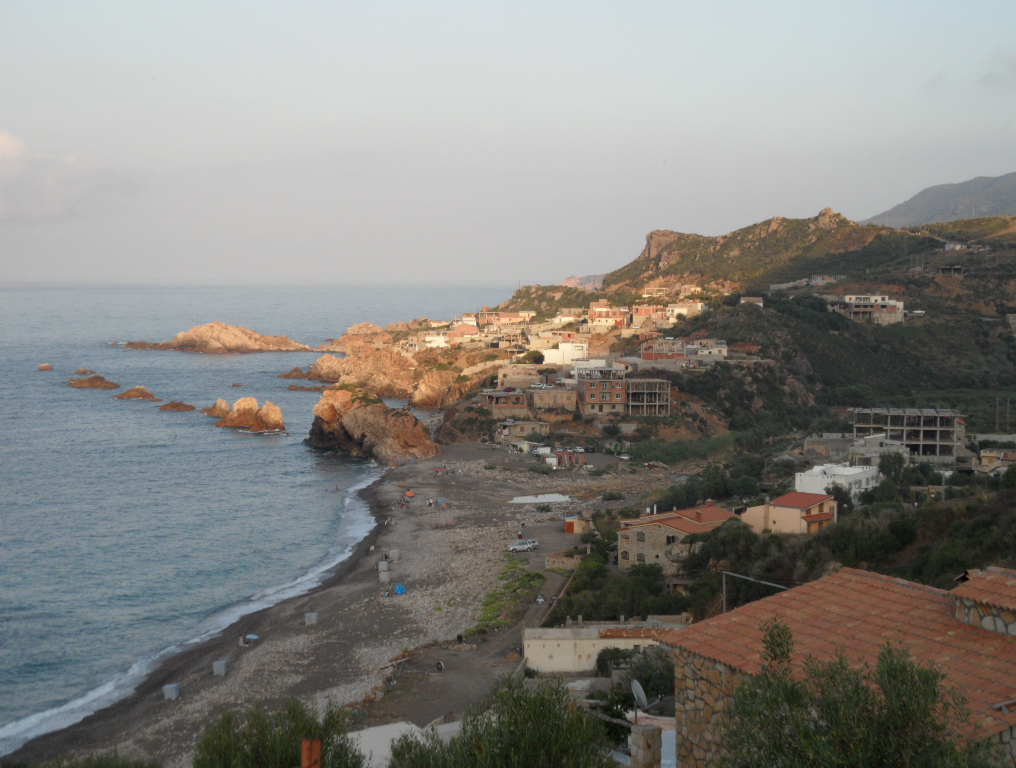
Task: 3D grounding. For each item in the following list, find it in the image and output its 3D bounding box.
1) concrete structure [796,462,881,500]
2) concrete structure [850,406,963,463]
[{"bbox_3d":[60.540,18.030,325.620,10.500,5.800,15.000,2,4,30],"label":"concrete structure"},{"bbox_3d":[88.540,11.340,394.350,23.300,10.200,15.500,1,3,11],"label":"concrete structure"}]

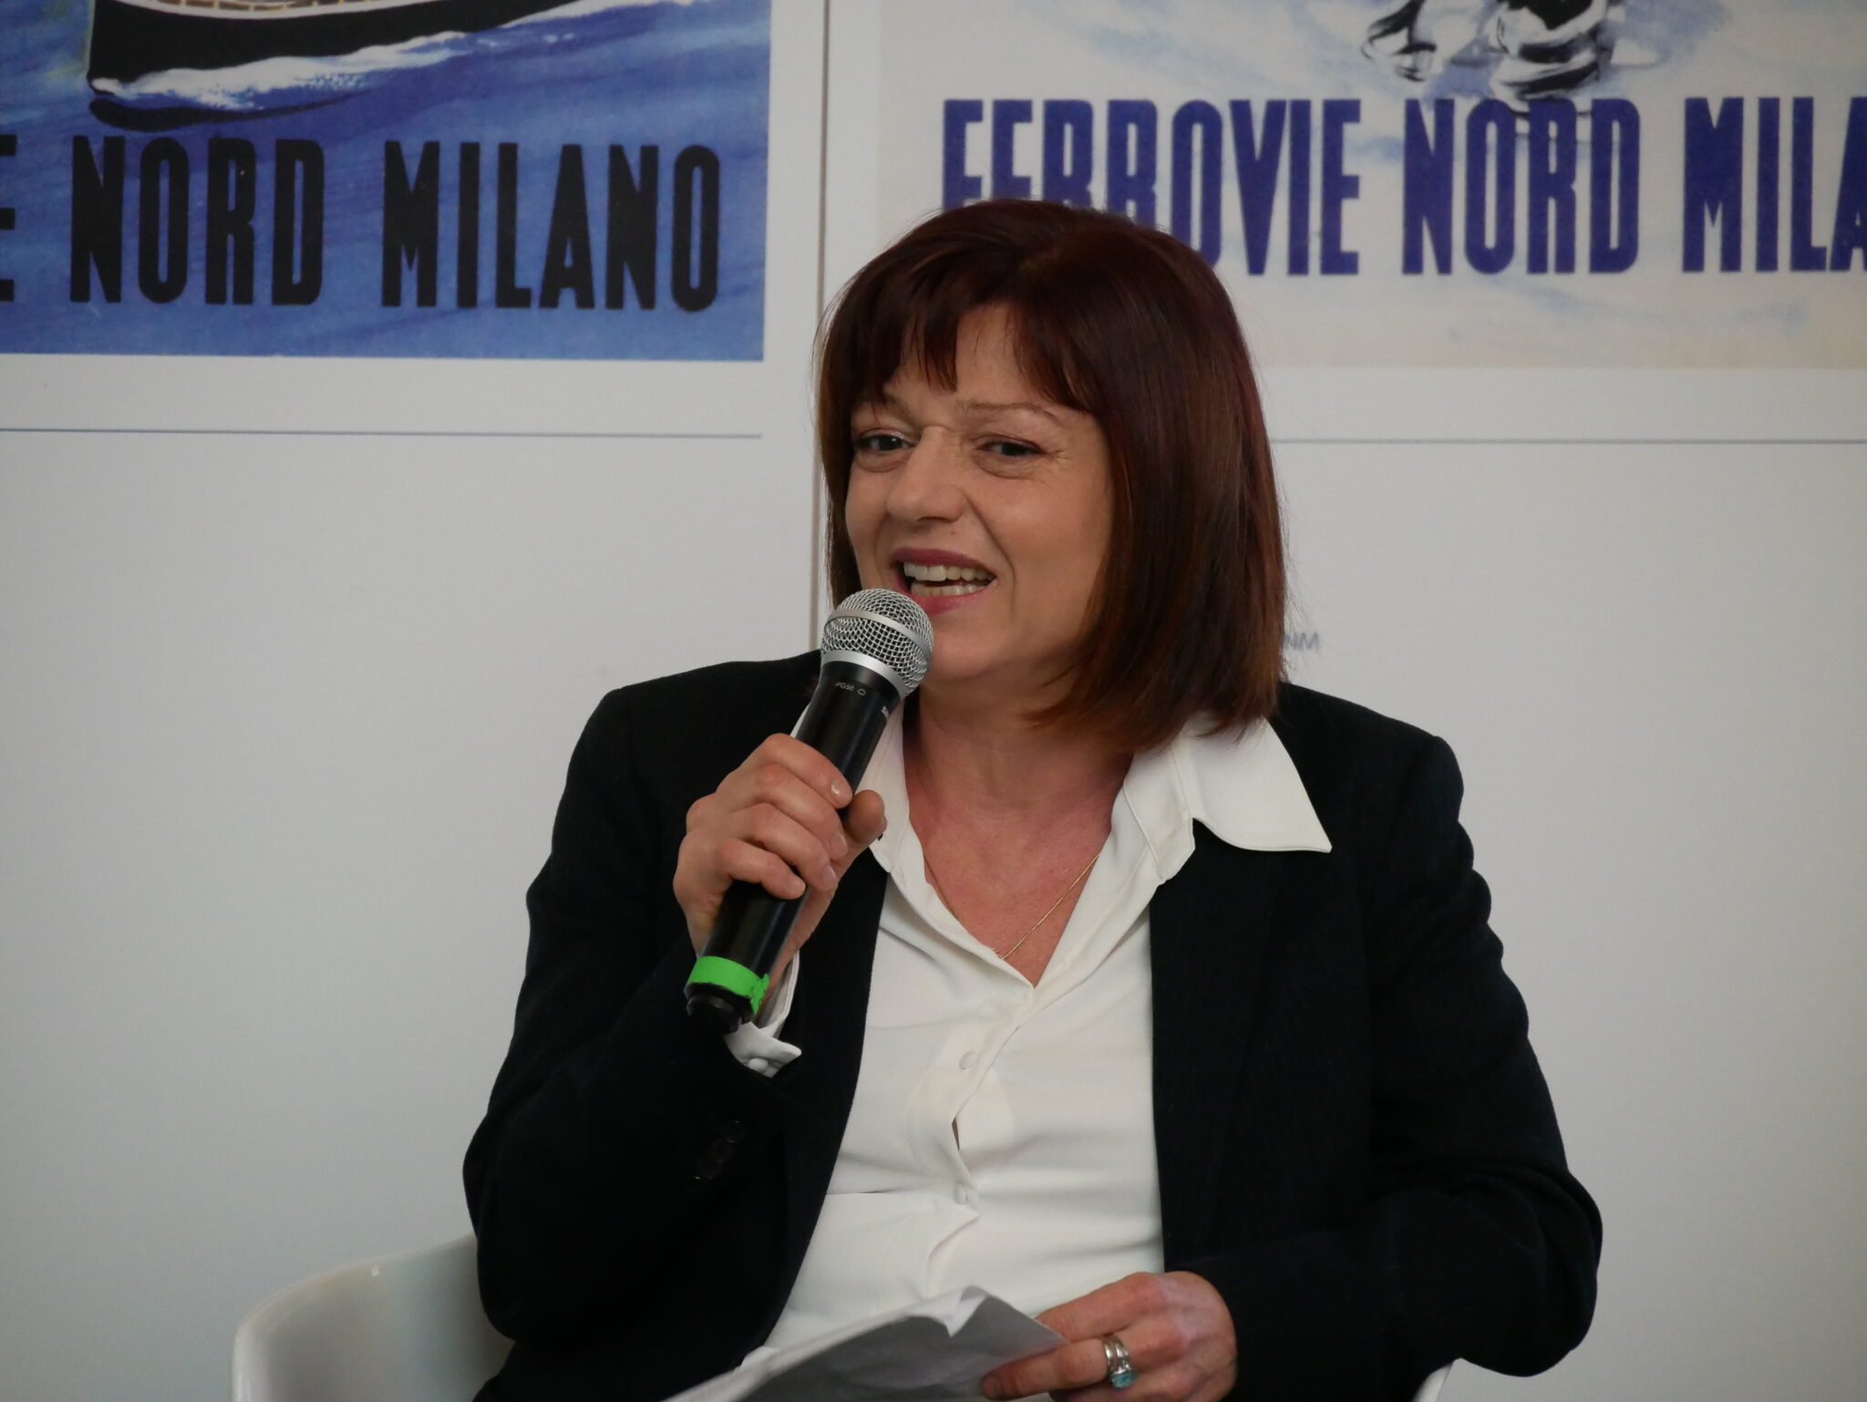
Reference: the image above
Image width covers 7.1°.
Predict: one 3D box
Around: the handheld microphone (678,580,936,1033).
[{"bbox_3d":[-0.059,0.050,6.920,0.052,0.236,0.052,24,-26,0],"label":"handheld microphone"}]

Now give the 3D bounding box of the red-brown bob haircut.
[{"bbox_3d":[0.055,-0.105,7.070,0.208,0.252,0.235,3,6,30],"label":"red-brown bob haircut"}]

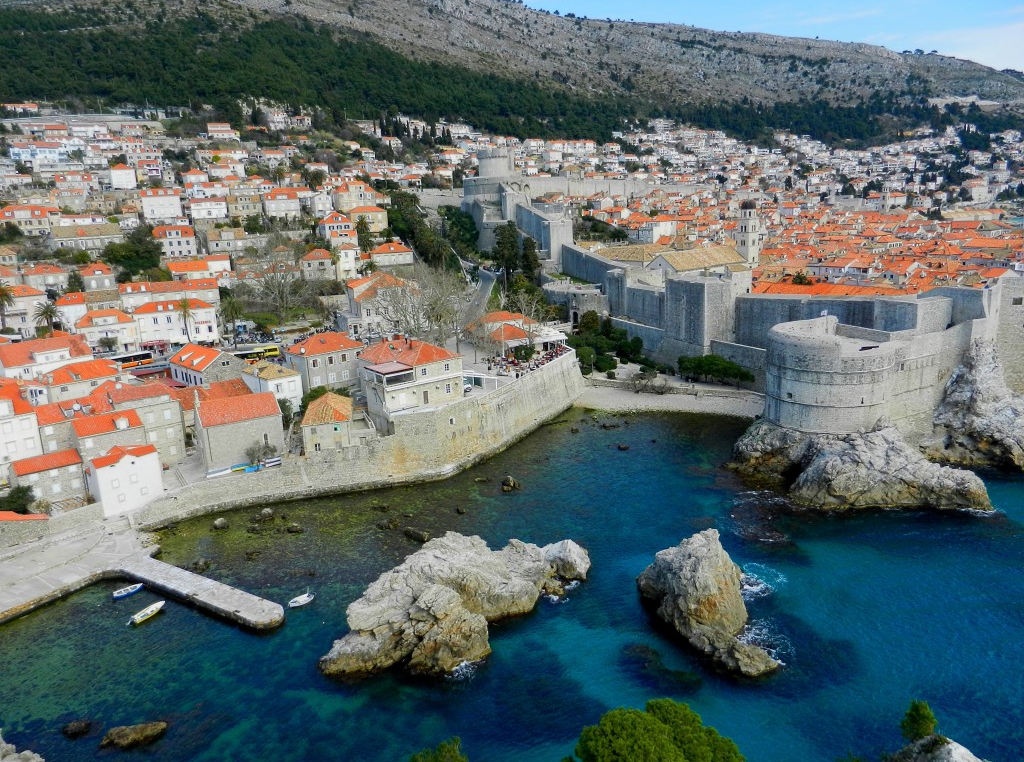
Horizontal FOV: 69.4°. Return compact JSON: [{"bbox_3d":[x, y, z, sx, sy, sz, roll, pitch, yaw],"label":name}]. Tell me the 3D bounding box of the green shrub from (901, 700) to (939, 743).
[{"bbox_3d":[23.430,19.290,42.250,2.000,2.200,1.800,8,18,31],"label":"green shrub"}]

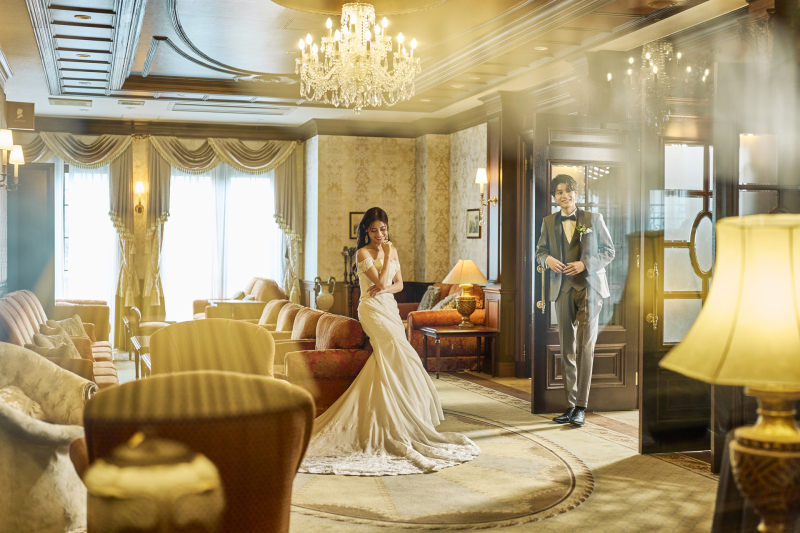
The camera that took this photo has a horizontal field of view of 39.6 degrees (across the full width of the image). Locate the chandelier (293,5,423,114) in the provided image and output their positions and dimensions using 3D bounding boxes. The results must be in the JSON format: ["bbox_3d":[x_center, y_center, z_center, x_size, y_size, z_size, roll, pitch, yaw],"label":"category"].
[{"bbox_3d":[-0.276,-1.376,7.295,0.804,0.754,0.804,0,1,0],"label":"chandelier"}]

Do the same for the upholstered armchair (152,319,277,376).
[{"bbox_3d":[-1.079,0.719,6.479,0.770,0.820,0.760,0,1,-16],"label":"upholstered armchair"}]

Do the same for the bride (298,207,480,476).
[{"bbox_3d":[-0.064,0.367,6.820,1.200,1.530,1.500,0,1,-20],"label":"bride"}]

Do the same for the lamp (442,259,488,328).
[{"bbox_3d":[0.660,0.273,11.087,0.460,0.700,0.460,0,1,0],"label":"lamp"}]

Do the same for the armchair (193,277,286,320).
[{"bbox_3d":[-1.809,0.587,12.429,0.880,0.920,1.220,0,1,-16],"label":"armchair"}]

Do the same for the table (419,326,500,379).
[{"bbox_3d":[0.570,0.853,11.019,0.670,0.460,0.560,0,1,-16],"label":"table"}]

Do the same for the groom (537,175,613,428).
[{"bbox_3d":[1.279,0.225,8.181,0.580,1.800,0.420,1,1,16],"label":"groom"}]

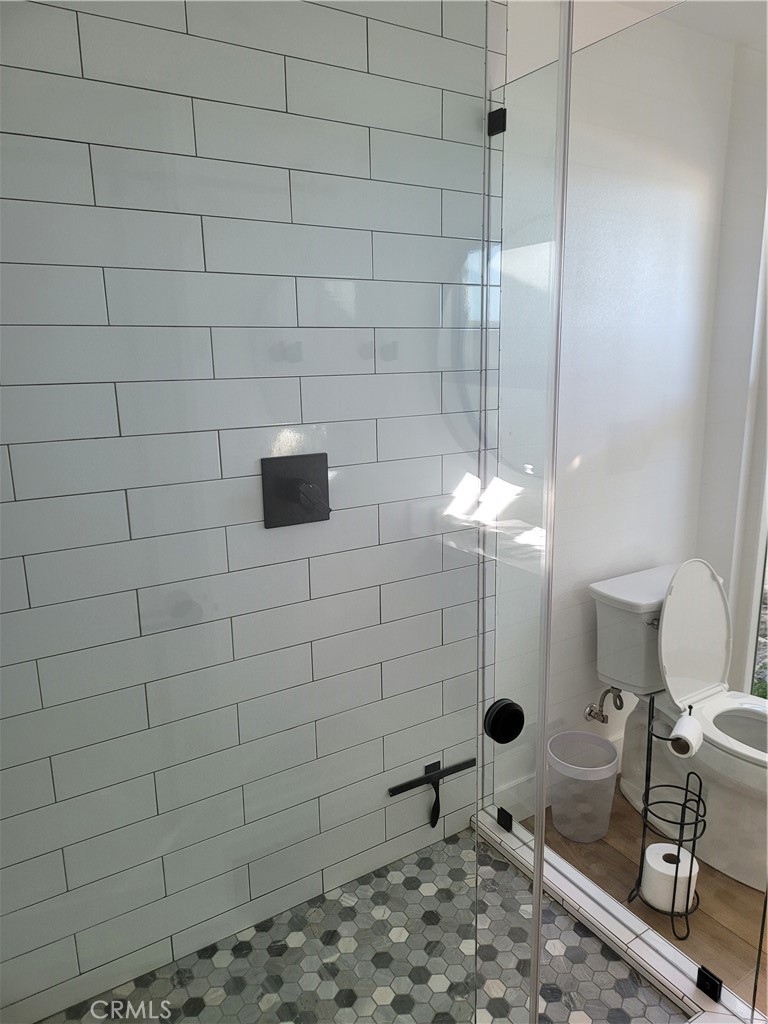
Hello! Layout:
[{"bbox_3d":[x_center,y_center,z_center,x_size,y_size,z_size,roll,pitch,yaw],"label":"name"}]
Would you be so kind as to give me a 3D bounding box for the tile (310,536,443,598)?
[{"bbox_3d":[-0.014,0.133,1.931,0.402,0.103,0.010,-9,15,-32],"label":"tile"}]

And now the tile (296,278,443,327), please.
[{"bbox_3d":[-0.025,-0.473,1.749,0.390,0.101,0.010,-9,15,-32],"label":"tile"}]

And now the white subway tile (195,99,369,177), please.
[{"bbox_3d":[-0.202,-0.771,1.603,0.402,0.103,0.010,-9,15,-32],"label":"white subway tile"}]

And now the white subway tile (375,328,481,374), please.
[{"bbox_3d":[0.129,-0.394,1.868,0.361,0.101,0.010,-9,15,-32],"label":"white subway tile"}]

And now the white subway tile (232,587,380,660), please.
[{"bbox_3d":[-0.173,0.256,1.805,0.390,0.101,0.010,-9,15,-32],"label":"white subway tile"}]

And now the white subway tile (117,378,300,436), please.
[{"bbox_3d":[-0.350,-0.223,1.591,0.392,0.102,0.009,-9,15,-32],"label":"white subway tile"}]

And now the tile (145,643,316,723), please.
[{"bbox_3d":[-0.336,0.385,1.733,0.392,0.102,0.009,-9,15,-32],"label":"tile"}]

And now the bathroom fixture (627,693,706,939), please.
[{"bbox_3d":[0.701,0.732,1.891,0.168,0.570,0.162,3,13,16],"label":"bathroom fixture"}]

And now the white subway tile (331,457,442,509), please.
[{"bbox_3d":[-0.009,-0.068,1.846,0.371,0.101,0.010,-9,15,-32],"label":"white subway tile"}]

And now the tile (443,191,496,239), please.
[{"bbox_3d":[0.210,-0.715,1.860,0.177,0.102,0.009,-9,15,-32],"label":"tile"}]

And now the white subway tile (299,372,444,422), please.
[{"bbox_3d":[-0.023,-0.277,1.834,0.402,0.103,0.010,-9,15,-32],"label":"white subway tile"}]

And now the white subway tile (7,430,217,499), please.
[{"bbox_3d":[-0.511,-0.095,1.506,0.390,0.101,0.010,-9,15,-32],"label":"white subway tile"}]

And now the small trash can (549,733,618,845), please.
[{"bbox_3d":[0.603,0.844,2.352,0.211,0.263,0.211,-1,13,0],"label":"small trash can"}]

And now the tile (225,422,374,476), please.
[{"bbox_3d":[-0.182,-0.144,1.714,0.390,0.101,0.010,-9,15,-32],"label":"tile"}]

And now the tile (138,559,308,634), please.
[{"bbox_3d":[-0.341,0.183,1.686,0.392,0.102,0.009,-9,15,-32],"label":"tile"}]

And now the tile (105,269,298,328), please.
[{"bbox_3d":[-0.355,-0.427,1.544,0.392,0.102,0.009,-9,15,-32],"label":"tile"}]

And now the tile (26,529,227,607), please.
[{"bbox_3d":[-0.518,0.107,1.584,0.402,0.103,0.010,-9,15,-32],"label":"tile"}]

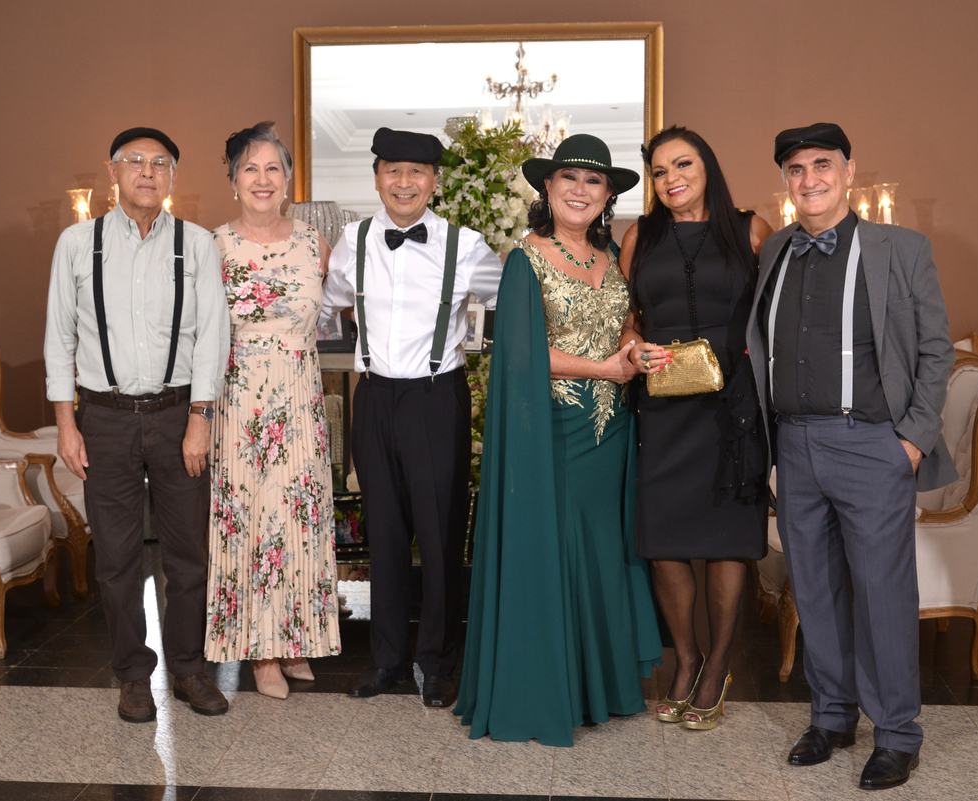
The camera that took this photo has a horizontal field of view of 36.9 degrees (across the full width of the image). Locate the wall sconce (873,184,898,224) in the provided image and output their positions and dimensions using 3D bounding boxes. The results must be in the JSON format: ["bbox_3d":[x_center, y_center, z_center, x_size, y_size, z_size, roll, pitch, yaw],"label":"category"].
[{"bbox_3d":[1.809,-0.898,6.691,0.120,0.200,0.130,0,8,5],"label":"wall sconce"}]

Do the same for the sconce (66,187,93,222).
[{"bbox_3d":[-1.962,-0.921,7.012,0.120,0.200,0.130,0,8,5],"label":"sconce"}]

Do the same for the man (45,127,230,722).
[{"bbox_3d":[-1.027,0.064,4.369,0.560,1.730,0.360,-2,8,-13],"label":"man"}]

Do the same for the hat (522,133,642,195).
[{"bbox_3d":[0.255,-0.650,4.033,0.325,0.135,0.335,6,-8,-4],"label":"hat"}]

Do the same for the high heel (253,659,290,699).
[{"bbox_3d":[-0.664,0.844,4.597,0.080,0.125,0.230,-4,8,-25],"label":"high heel"}]

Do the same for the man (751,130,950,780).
[{"bbox_3d":[0.955,0.129,3.842,0.570,1.710,0.380,5,9,36],"label":"man"}]

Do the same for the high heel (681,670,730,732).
[{"bbox_3d":[0.638,0.870,4.271,0.083,0.135,0.205,5,9,38],"label":"high heel"}]

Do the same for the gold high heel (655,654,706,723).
[{"bbox_3d":[0.576,0.858,4.341,0.083,0.140,0.205,5,9,38],"label":"gold high heel"}]

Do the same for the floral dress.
[{"bbox_3d":[-0.697,0.114,4.590,0.460,1.360,0.380,-2,8,-10],"label":"floral dress"}]

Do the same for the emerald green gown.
[{"bbox_3d":[0.203,0.235,4.265,0.600,1.400,0.500,-2,8,-12],"label":"emerald green gown"}]

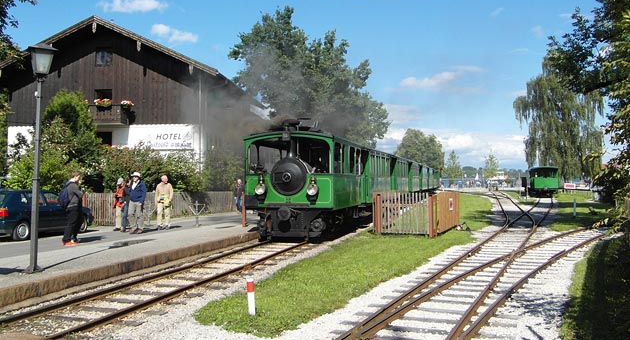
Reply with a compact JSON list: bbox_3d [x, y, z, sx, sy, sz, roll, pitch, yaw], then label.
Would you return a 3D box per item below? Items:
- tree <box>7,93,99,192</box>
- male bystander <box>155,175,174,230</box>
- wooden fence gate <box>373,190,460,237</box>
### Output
[{"bbox_3d":[-10.750,-0.680,23.200,3.900,5.200,3.700,0,-1,0],"label":"tree"},{"bbox_3d":[-4.770,1.030,17.750,0.570,1.730,0.400,0,-1,-9],"label":"male bystander"},{"bbox_3d":[3.500,1.420,18.700,1.900,1.250,3.800,0,-1,26],"label":"wooden fence gate"}]

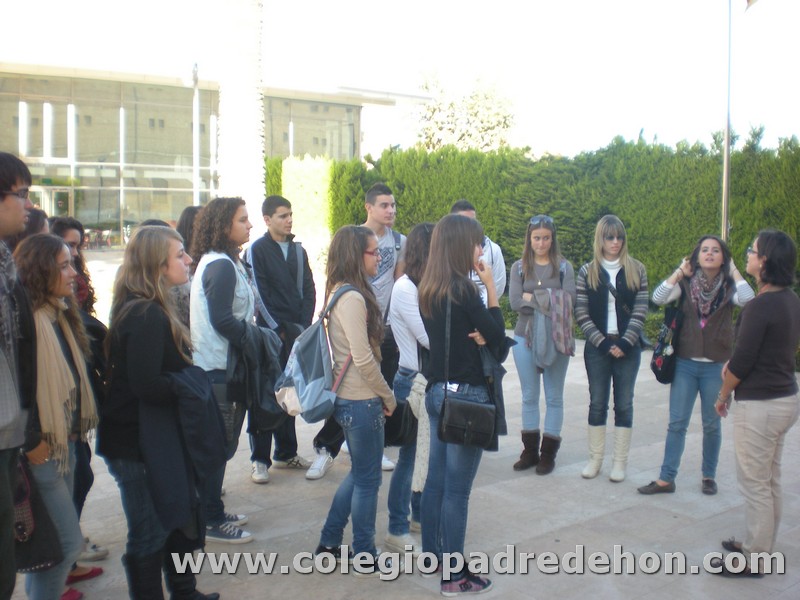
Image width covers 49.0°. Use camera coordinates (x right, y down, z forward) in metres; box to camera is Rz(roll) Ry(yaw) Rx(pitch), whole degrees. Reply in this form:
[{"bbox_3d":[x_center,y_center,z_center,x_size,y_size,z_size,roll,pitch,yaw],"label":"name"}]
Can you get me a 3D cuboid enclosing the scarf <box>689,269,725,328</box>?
[{"bbox_3d":[1.829,-0.009,5.223,0.220,0.340,0.200,3,6,22],"label":"scarf"}]

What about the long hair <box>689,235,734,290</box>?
[{"bbox_3d":[1.845,-0.216,5.200,0.260,0.330,0.240,2,5,21],"label":"long hair"}]

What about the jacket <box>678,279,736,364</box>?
[{"bbox_3d":[1.826,0.123,5.250,0.370,0.490,0.250,2,5,15],"label":"jacket"}]

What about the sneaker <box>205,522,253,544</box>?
[{"bbox_3d":[-0.858,1.145,4.366,0.260,0.100,0.100,1,5,12],"label":"sneaker"}]

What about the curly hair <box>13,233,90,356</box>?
[{"bbox_3d":[-1.394,-0.022,3.513,0.270,0.470,0.250,0,5,0],"label":"curly hair"}]

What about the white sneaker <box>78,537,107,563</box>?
[{"bbox_3d":[-1.525,1.189,4.198,0.260,0.105,0.095,-2,6,-18],"label":"white sneaker"}]

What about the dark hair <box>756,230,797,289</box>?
[{"bbox_3d":[1.735,-0.196,4.047,0.190,0.260,0.180,4,6,35],"label":"dark hair"}]

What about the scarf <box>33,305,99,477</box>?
[{"bbox_3d":[-1.230,0.315,3.240,0.180,0.630,0.230,4,6,30],"label":"scarf"}]

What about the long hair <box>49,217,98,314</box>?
[{"bbox_3d":[-1.391,-0.147,3.740,0.220,0.430,0.250,1,5,6],"label":"long hair"}]

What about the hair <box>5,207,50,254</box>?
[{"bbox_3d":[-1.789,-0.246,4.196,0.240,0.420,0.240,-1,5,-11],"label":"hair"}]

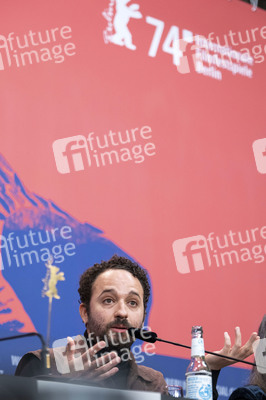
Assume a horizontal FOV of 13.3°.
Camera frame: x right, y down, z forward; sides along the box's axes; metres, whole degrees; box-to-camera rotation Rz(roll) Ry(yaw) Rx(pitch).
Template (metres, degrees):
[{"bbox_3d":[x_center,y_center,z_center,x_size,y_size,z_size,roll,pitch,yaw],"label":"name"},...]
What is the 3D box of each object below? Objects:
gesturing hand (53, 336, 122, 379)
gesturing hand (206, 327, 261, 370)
[{"bbox_3d":[-0.113,0.395,2.850,0.160,0.110,0.090,-8,-20,21],"label":"gesturing hand"},{"bbox_3d":[0.253,0.379,2.920,0.150,0.110,0.090,-4,-19,10],"label":"gesturing hand"}]

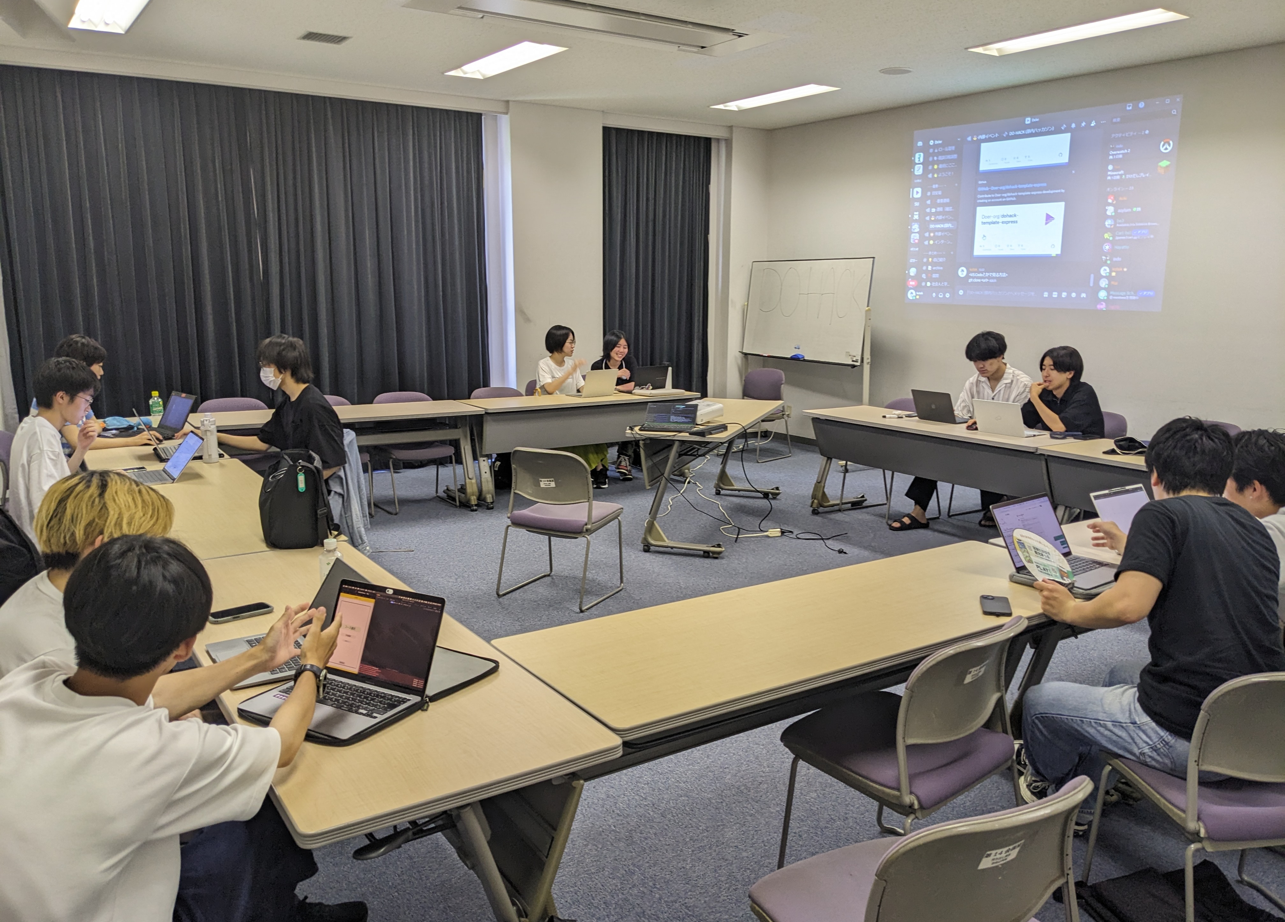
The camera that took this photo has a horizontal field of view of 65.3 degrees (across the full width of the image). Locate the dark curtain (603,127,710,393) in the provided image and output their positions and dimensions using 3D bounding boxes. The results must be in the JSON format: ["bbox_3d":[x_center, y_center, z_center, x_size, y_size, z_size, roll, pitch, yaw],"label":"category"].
[{"bbox_3d":[0.128,-1.610,9.423,1.270,2.860,0.150,-7,13,-33],"label":"dark curtain"}]

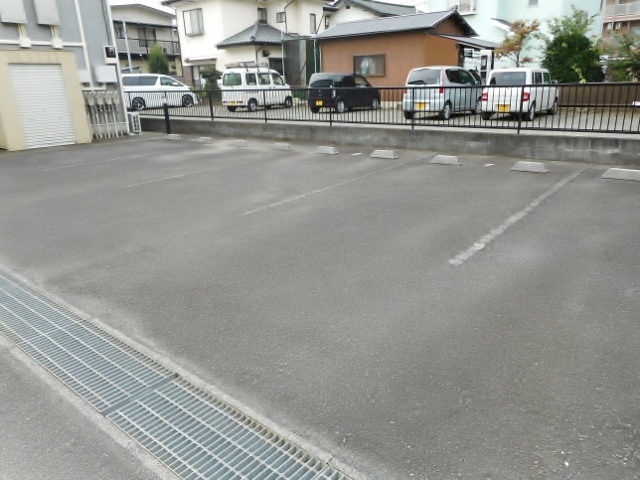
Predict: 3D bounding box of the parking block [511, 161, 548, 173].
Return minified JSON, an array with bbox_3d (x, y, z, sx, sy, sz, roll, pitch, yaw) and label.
[{"bbox_3d":[3.123,-1.082,6.852,0.500,0.120,0.160,13,24,37],"label":"parking block"}]

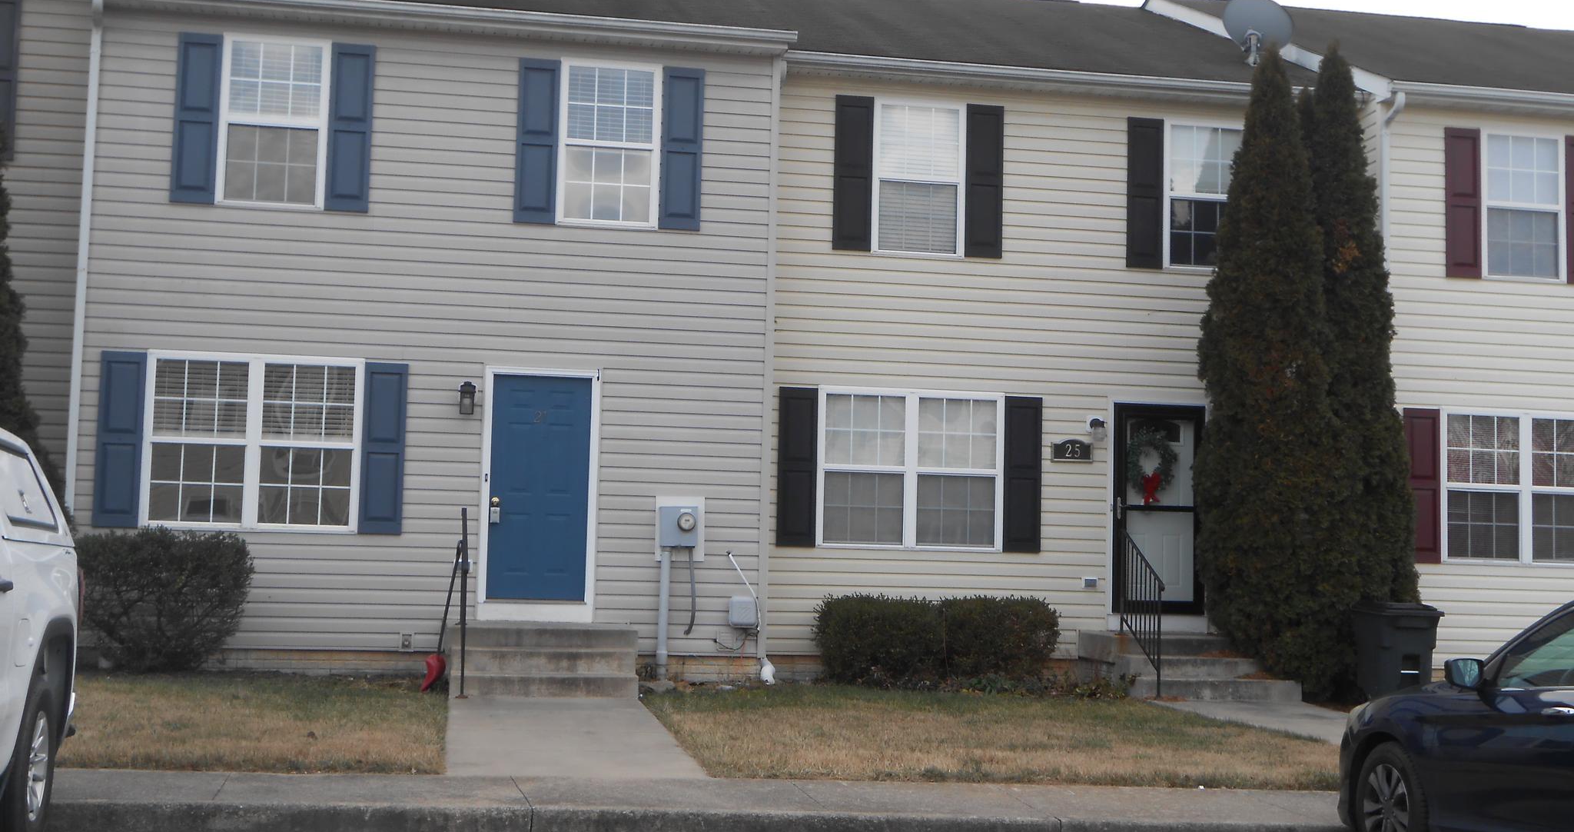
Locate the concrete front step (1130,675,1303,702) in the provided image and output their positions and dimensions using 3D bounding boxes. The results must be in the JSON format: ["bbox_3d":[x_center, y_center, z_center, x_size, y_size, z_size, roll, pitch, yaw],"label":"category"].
[{"bbox_3d":[3.846,2.475,18.040,1.540,0.190,0.370,2,-5,-10],"label":"concrete front step"}]

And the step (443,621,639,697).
[{"bbox_3d":[-2.101,2.073,17.048,1.600,0.590,1.630,2,-5,-10],"label":"step"}]

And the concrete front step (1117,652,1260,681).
[{"bbox_3d":[3.784,2.324,18.413,1.470,0.190,0.400,2,-5,-10],"label":"concrete front step"}]

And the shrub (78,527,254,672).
[{"bbox_3d":[-5.227,1.561,16.661,1.493,1.229,1.150,2,-5,-10],"label":"shrub"}]

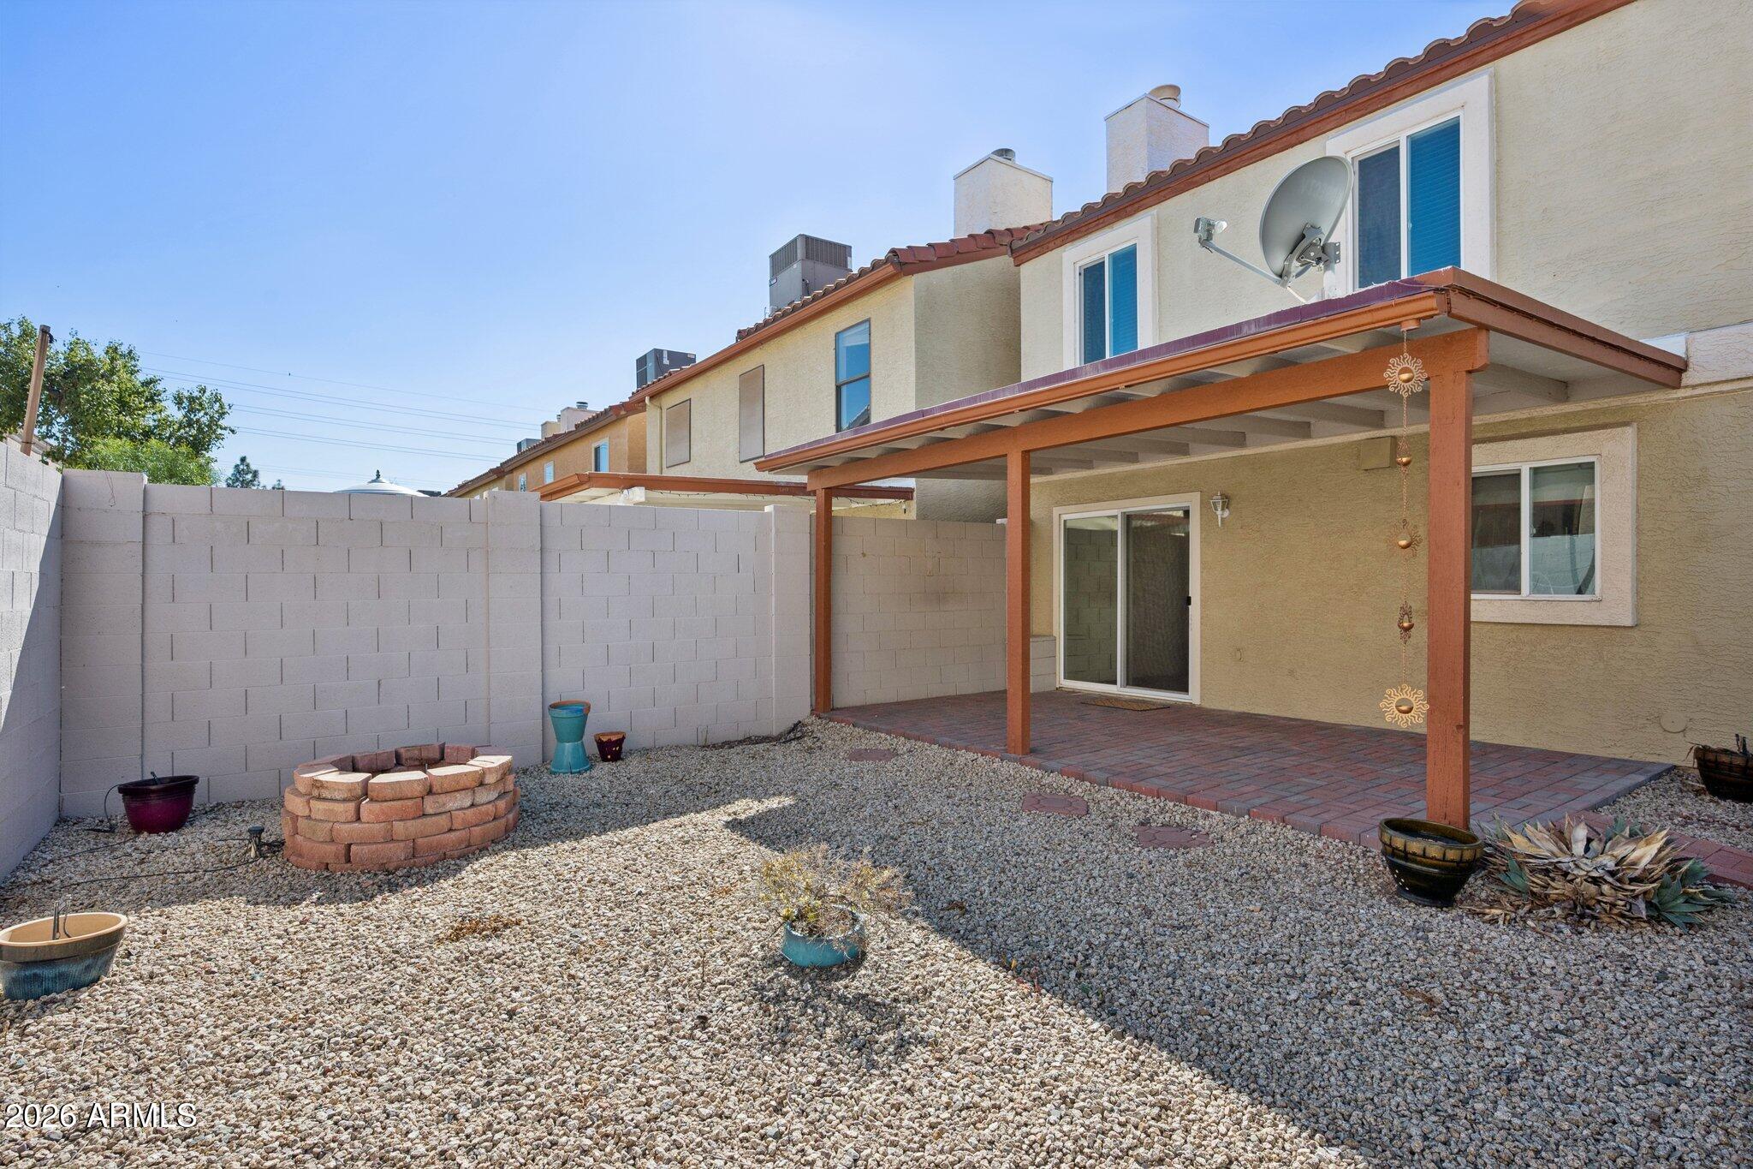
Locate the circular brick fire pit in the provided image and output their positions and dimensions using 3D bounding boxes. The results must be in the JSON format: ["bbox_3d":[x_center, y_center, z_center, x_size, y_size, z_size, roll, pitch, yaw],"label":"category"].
[{"bbox_3d":[-2.720,1.254,5.070,1.200,0.440,1.200,0,0,0],"label":"circular brick fire pit"}]

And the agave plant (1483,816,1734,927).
[{"bbox_3d":[3.000,1.149,3.650,0.820,0.360,0.780,0,0,0],"label":"agave plant"}]

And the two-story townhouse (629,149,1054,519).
[{"bbox_3d":[1.434,-2.361,16.236,9.300,7.500,9.000,0,0,-35],"label":"two-story townhouse"}]

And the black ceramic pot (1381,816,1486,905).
[{"bbox_3d":[2.323,1.179,3.690,0.370,0.280,0.370,0,0,0],"label":"black ceramic pot"}]

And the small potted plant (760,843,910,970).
[{"bbox_3d":[-0.168,1.214,3.390,0.570,0.410,0.500,0,0,0],"label":"small potted plant"}]

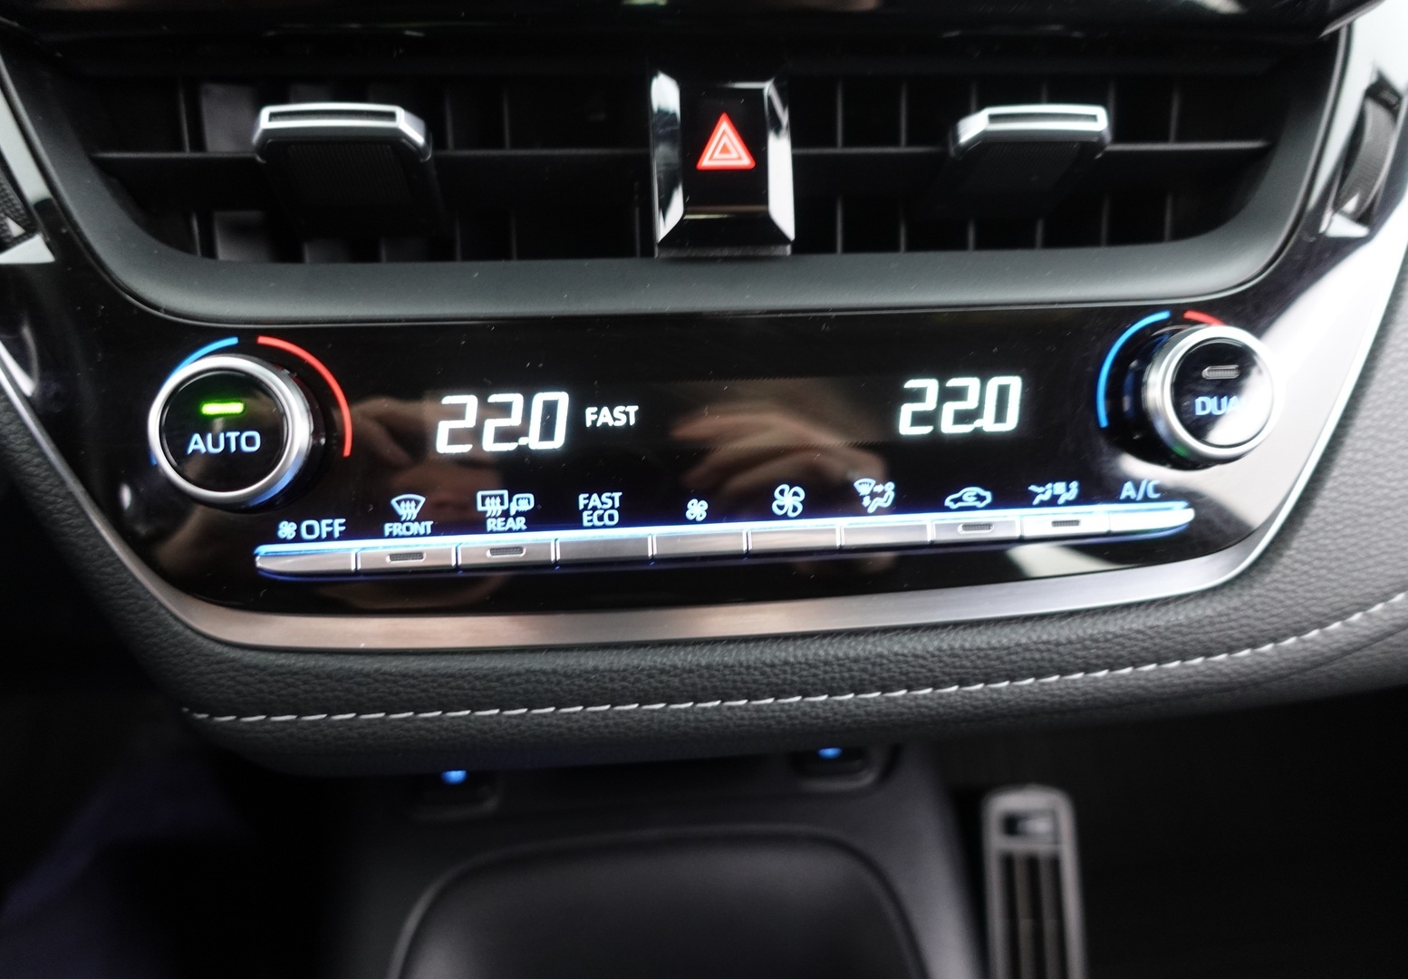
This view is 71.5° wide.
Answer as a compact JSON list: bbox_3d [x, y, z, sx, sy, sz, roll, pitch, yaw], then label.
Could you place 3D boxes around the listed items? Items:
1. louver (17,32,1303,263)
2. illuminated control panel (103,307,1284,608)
[{"bbox_3d":[0.004,-0.088,0.258,0.321,0.054,0.042,-3,5,-7],"label":"louver"},{"bbox_3d":[0.010,-0.008,0.235,0.284,0.074,0.022,-3,5,-7],"label":"illuminated control panel"}]

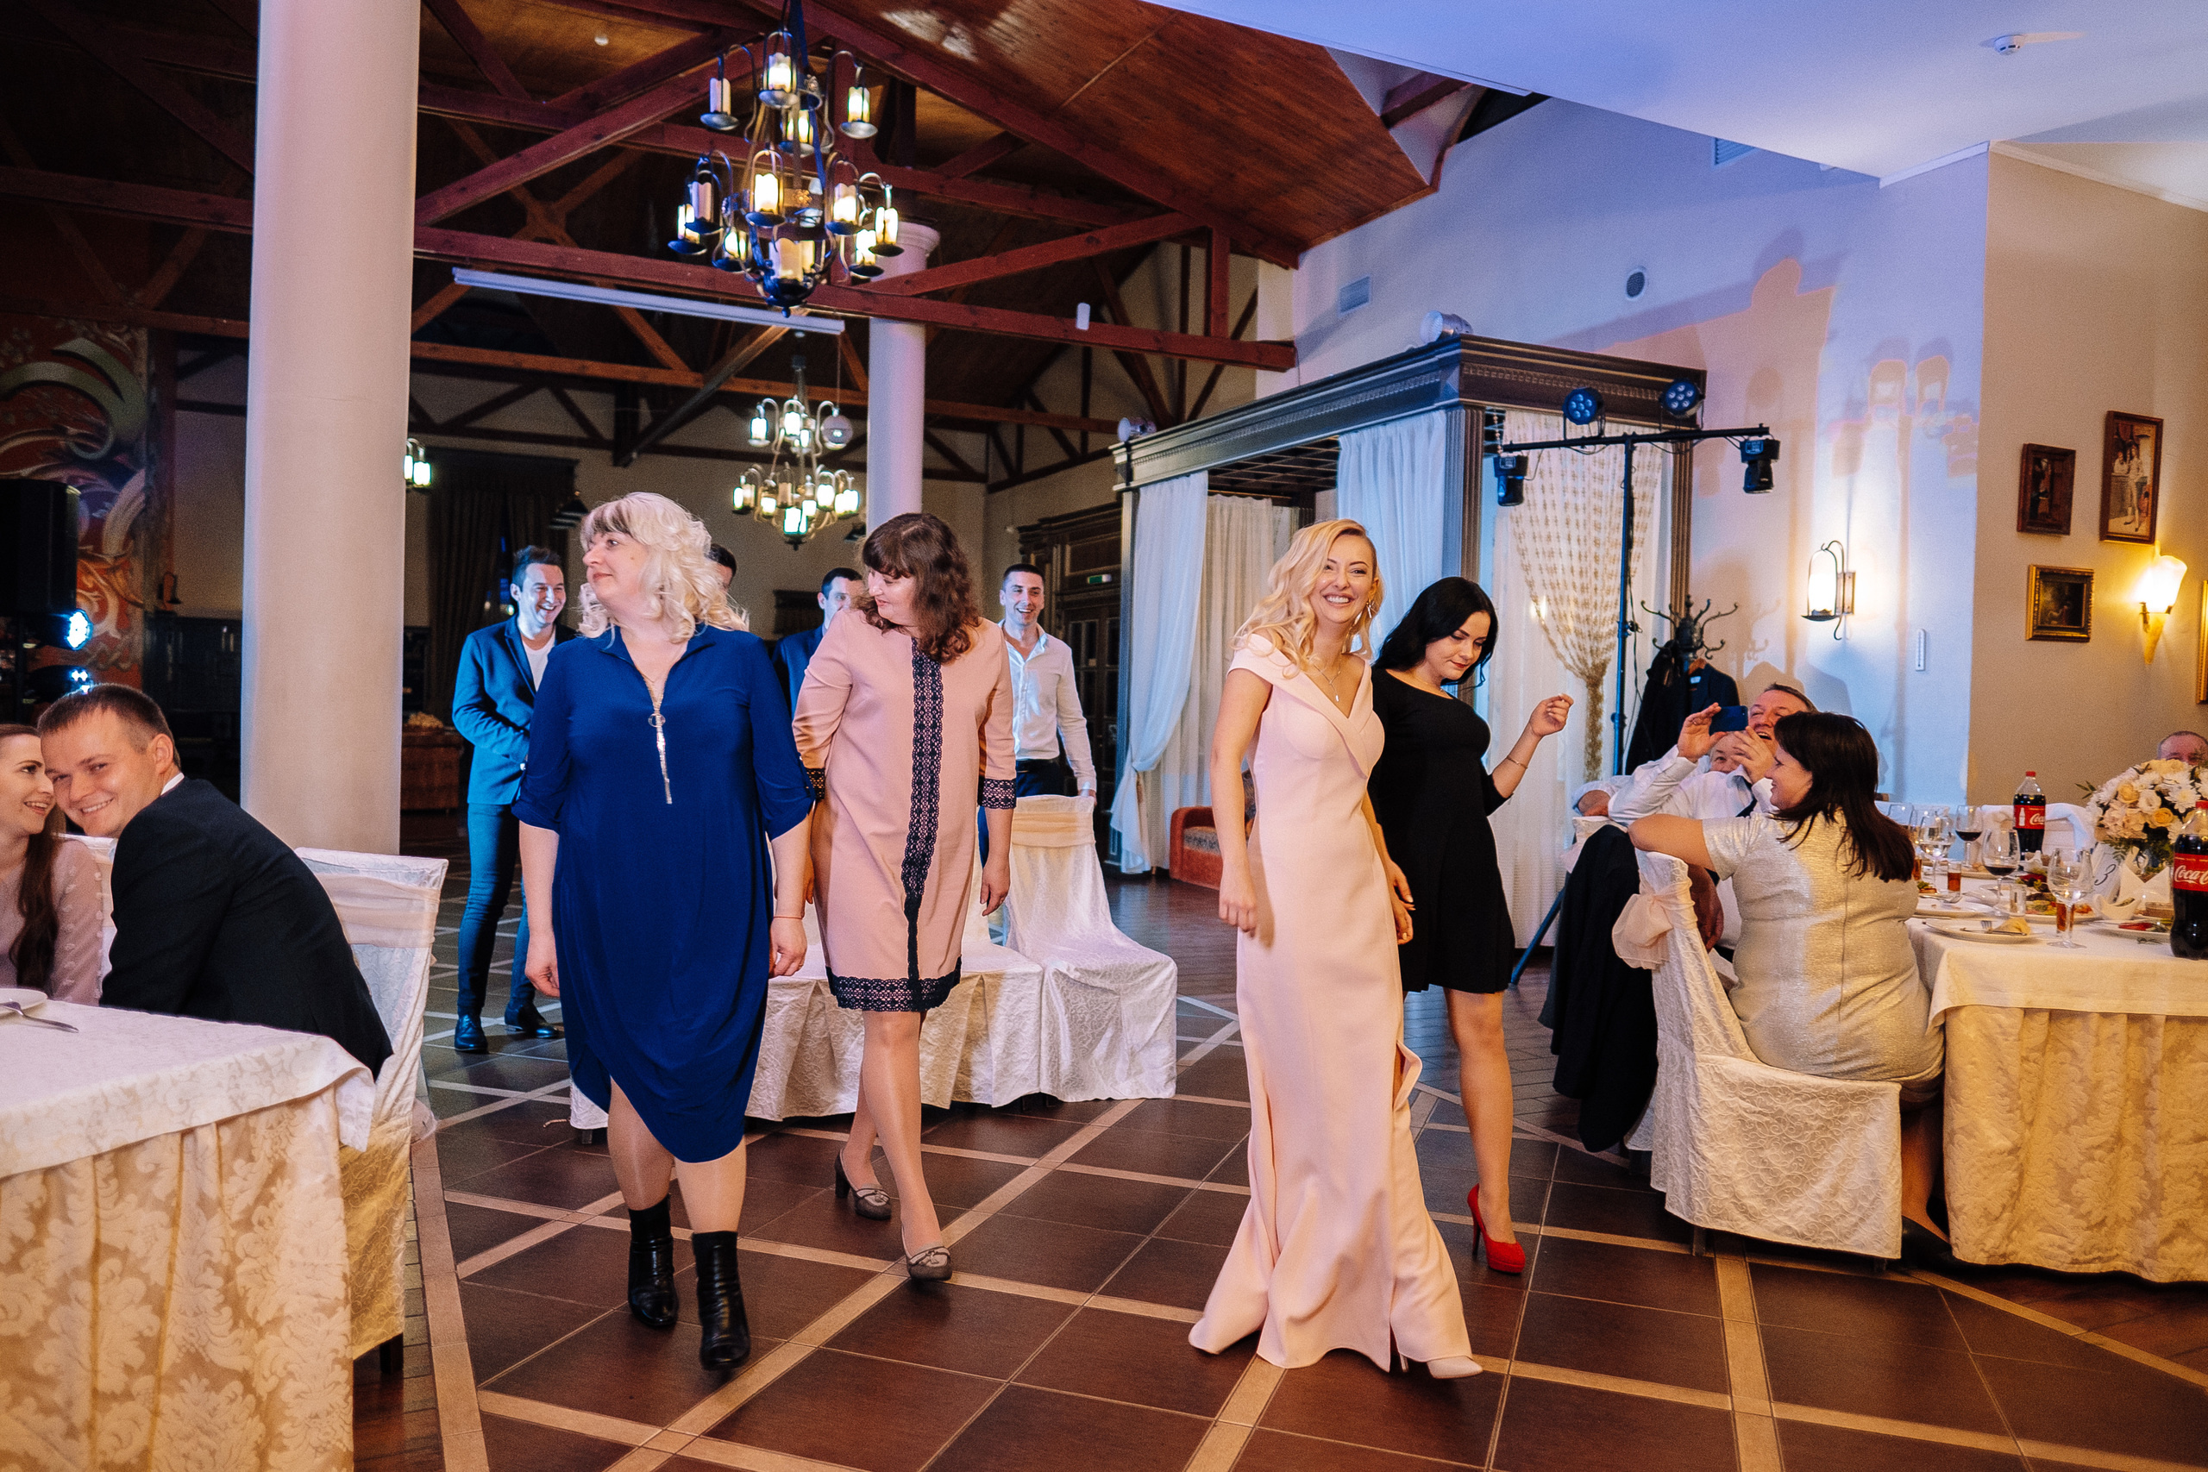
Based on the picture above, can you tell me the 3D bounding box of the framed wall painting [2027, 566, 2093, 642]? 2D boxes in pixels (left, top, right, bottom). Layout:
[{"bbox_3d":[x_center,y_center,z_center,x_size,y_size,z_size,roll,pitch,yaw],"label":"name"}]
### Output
[{"bbox_3d":[4.691,-0.645,7.179,0.460,0.365,0.060,1,1,-25],"label":"framed wall painting"}]

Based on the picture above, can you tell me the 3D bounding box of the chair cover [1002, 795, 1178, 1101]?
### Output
[{"bbox_3d":[-0.058,0.702,4.915,0.460,0.960,0.580,2,0,-19],"label":"chair cover"}]

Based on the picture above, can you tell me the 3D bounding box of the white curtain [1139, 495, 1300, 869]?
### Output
[{"bbox_3d":[0.988,-0.449,12.198,1.500,3.100,0.160,1,0,-26],"label":"white curtain"}]

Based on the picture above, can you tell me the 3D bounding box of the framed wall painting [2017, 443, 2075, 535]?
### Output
[{"bbox_3d":[4.640,-1.206,7.240,0.385,0.440,0.040,1,0,-25],"label":"framed wall painting"}]

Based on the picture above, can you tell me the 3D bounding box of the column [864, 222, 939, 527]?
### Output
[{"bbox_3d":[-1.728,-1.628,12.315,0.620,5.324,0.620,1,1,-25],"label":"column"}]

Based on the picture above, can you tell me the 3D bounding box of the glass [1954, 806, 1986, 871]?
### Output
[{"bbox_3d":[3.330,0.399,5.670,0.090,0.238,0.090,2,0,19],"label":"glass"}]

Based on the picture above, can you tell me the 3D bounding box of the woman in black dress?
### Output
[{"bbox_3d":[0.871,0.425,3.557,0.460,1.630,0.460,1,1,-30],"label":"woman in black dress"}]

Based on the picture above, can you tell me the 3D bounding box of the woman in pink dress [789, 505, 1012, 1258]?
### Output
[{"bbox_3d":[-0.498,0.339,3.556,0.530,1.740,0.500,1,1,-10],"label":"woman in pink dress"}]

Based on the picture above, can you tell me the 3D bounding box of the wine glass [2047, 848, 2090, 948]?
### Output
[{"bbox_3d":[2.305,0.384,3.525,0.088,0.235,0.088,2,0,19],"label":"wine glass"}]

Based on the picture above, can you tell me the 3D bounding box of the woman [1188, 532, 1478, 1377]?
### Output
[{"bbox_3d":[0.441,0.394,3.037,0.550,1.690,0.500,1,1,-25],"label":"woman"}]

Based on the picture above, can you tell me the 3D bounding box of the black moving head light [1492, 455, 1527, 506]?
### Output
[{"bbox_3d":[2.052,-1.291,7.450,0.170,0.250,0.165,2,1,32],"label":"black moving head light"}]

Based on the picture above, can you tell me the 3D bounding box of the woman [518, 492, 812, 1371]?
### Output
[{"bbox_3d":[-0.868,0.355,3.027,0.580,1.710,0.450,1,1,-10],"label":"woman"}]

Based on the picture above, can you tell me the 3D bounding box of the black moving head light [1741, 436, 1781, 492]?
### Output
[{"bbox_3d":[3.077,-1.277,6.900,0.140,0.250,0.150,1,0,-41],"label":"black moving head light"}]

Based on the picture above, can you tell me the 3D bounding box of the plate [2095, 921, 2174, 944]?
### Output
[{"bbox_3d":[2.655,0.499,3.740,0.255,0.025,0.255,2,0,19],"label":"plate"}]

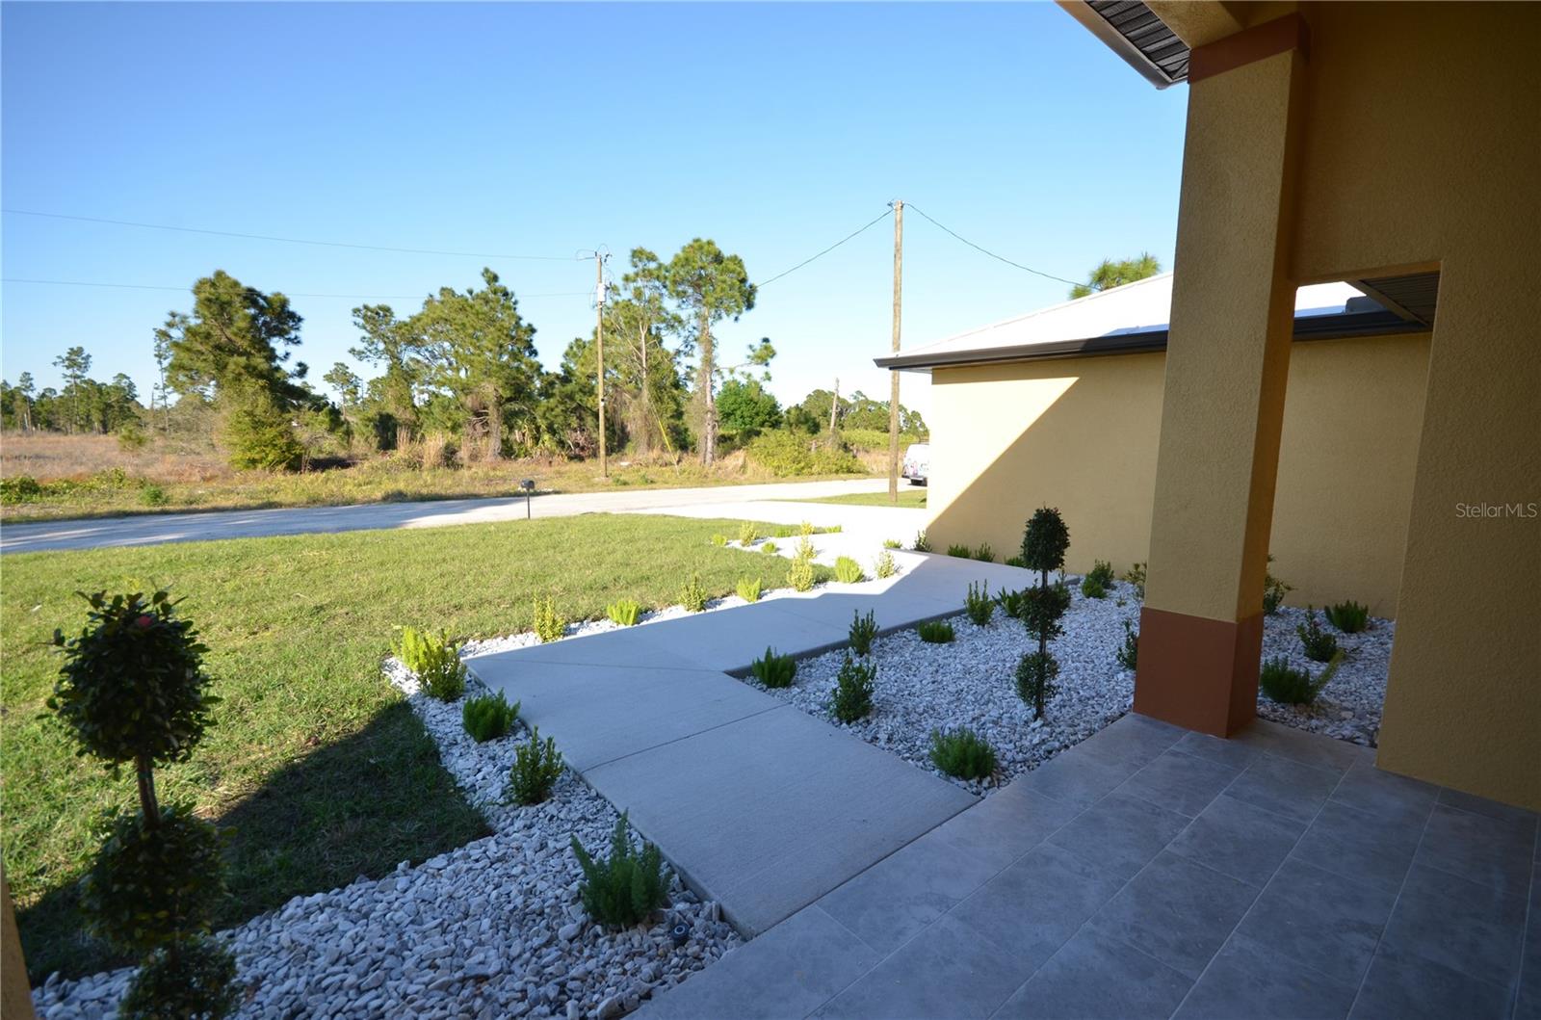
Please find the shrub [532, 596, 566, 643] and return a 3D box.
[{"bbox_3d":[-1.766,0.859,5.092,0.260,0.350,0.260,-5,8,-38],"label":"shrub"}]

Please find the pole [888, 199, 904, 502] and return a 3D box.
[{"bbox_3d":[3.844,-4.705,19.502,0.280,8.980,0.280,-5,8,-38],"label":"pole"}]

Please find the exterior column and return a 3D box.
[{"bbox_3d":[2.395,-0.560,3.412,0.420,3.450,0.440,-5,8,-38],"label":"exterior column"}]

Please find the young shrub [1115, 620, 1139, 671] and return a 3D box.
[{"bbox_3d":[2.565,0.931,4.515,0.260,0.360,0.260,-5,8,-38],"label":"young shrub"}]

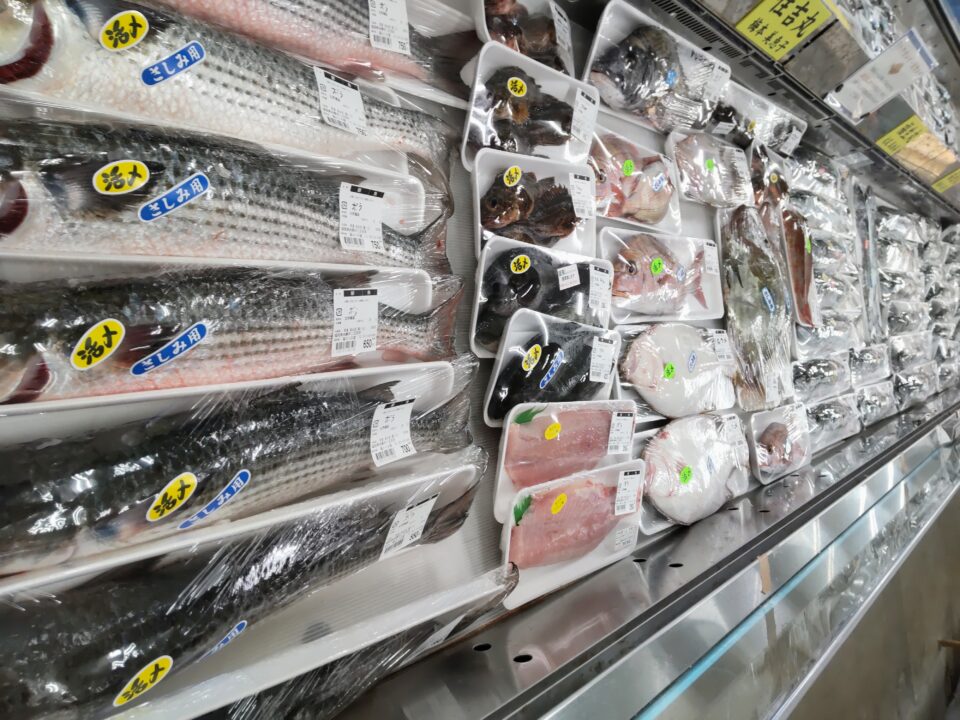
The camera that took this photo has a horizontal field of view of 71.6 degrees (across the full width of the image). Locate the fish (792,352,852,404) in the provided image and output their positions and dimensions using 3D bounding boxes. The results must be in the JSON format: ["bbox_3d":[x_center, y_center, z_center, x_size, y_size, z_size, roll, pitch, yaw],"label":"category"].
[{"bbox_3d":[0.745,0.036,1.443,0.365,0.042,0.091,-5,91,-47],"label":"fish"}]

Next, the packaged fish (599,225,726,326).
[{"bbox_3d":[0.391,-0.165,1.341,0.465,0.052,0.169,-7,91,-47],"label":"packaged fish"}]

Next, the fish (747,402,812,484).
[{"bbox_3d":[0.564,0.151,1.251,0.286,0.038,0.126,-3,84,-47],"label":"fish"}]

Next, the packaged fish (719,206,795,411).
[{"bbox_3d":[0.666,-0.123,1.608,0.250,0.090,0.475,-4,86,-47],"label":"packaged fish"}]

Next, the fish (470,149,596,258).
[{"bbox_3d":[0.081,-0.220,0.991,0.271,0.042,0.150,-10,107,-46],"label":"fish"}]

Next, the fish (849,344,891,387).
[{"bbox_3d":[1.012,0.011,1.726,0.365,0.042,0.091,-5,92,-47],"label":"fish"}]

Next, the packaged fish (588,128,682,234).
[{"bbox_3d":[0.195,-0.228,0.878,0.266,0.041,0.111,-5,88,-48],"label":"packaged fish"}]

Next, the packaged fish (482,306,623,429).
[{"bbox_3d":[0.108,0.020,0.976,0.284,0.042,0.158,8,97,-49],"label":"packaged fish"}]

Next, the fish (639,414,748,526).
[{"bbox_3d":[0.436,0.205,1.319,0.420,0.060,0.180,-4,86,-47],"label":"fish"}]

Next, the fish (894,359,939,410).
[{"bbox_3d":[1.499,0.072,2.264,0.420,0.044,0.107,-4,89,-47],"label":"fish"}]

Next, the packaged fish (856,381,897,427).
[{"bbox_3d":[1.449,0.162,2.429,0.400,0.042,0.120,-4,86,-47],"label":"packaged fish"}]

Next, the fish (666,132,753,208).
[{"bbox_3d":[0.377,-0.303,1.077,0.299,0.045,0.102,-11,91,-47],"label":"fish"}]

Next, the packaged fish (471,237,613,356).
[{"bbox_3d":[0.071,-0.061,0.715,0.232,0.042,0.114,-1,101,-48],"label":"packaged fish"}]

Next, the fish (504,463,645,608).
[{"bbox_3d":[0.144,0.241,0.980,0.323,0.035,0.160,-3,100,-46],"label":"fish"}]

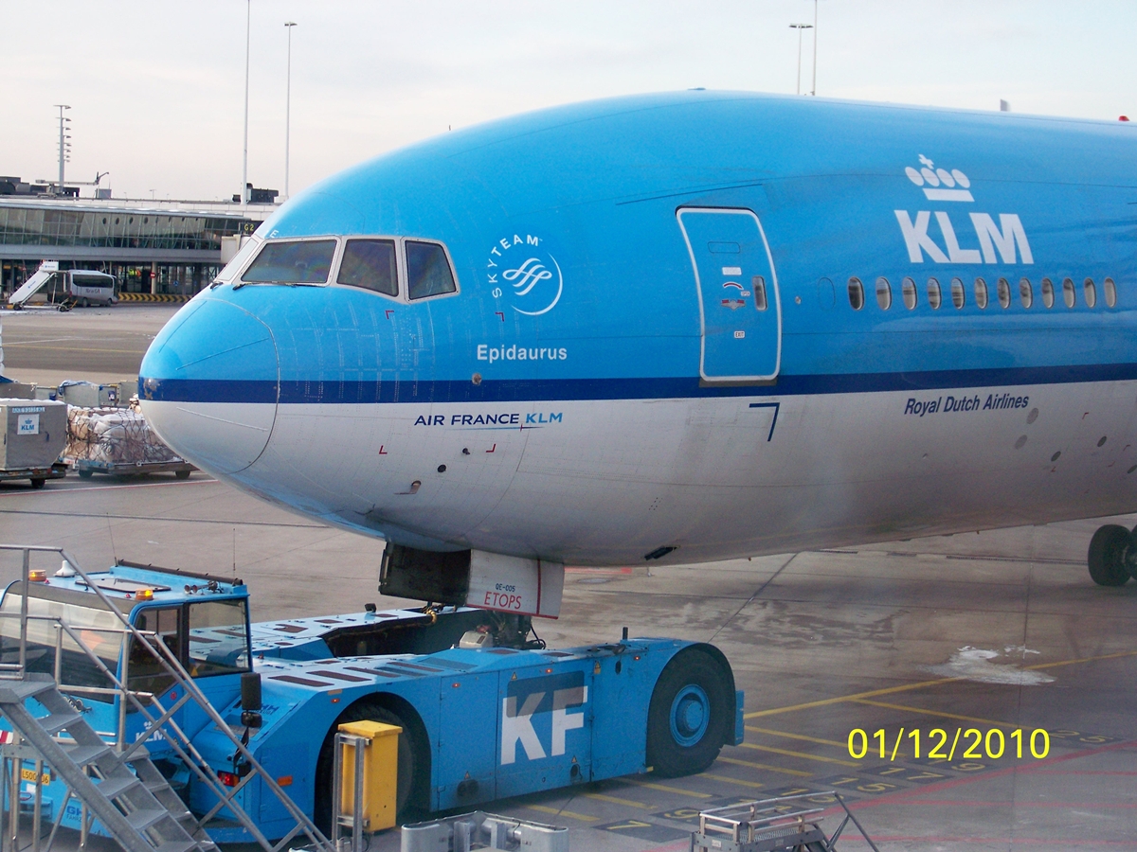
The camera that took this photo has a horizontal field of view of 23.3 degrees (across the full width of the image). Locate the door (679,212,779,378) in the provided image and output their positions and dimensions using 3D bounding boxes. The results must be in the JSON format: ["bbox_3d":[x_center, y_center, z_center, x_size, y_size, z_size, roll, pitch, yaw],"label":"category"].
[{"bbox_3d":[1.923,-1.560,32.124,1.200,1.980,0.240,-2,-5,-40],"label":"door"}]

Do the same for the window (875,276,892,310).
[{"bbox_3d":[3.854,-1.619,33.820,0.060,0.410,0.280,-8,-4,44],"label":"window"}]

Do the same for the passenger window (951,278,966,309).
[{"bbox_3d":[4.929,-1.681,34.973,0.060,0.410,0.280,-8,-3,42],"label":"passenger window"}]

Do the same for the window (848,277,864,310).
[{"bbox_3d":[3.476,-1.600,33.443,0.280,0.410,0.060,-3,-4,-44],"label":"window"}]

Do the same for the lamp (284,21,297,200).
[{"bbox_3d":[-28.613,-26.904,280.942,1.300,28.480,1.100,1,4,0],"label":"lamp"}]

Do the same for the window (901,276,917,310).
[{"bbox_3d":[4.219,-1.639,34.197,0.060,0.410,0.280,-8,-3,43],"label":"window"}]

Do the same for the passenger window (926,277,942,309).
[{"bbox_3d":[4.574,-1.659,34.577,0.060,0.410,0.280,-8,-3,42],"label":"passenger window"}]

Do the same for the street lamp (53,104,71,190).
[{"bbox_3d":[-68.201,-31.370,370.780,2.200,23.600,1.200,1,4,0],"label":"street lamp"}]

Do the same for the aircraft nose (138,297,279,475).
[{"bbox_3d":[-4.071,-0.405,29.570,2.100,1.960,0.980,5,5,42],"label":"aircraft nose"}]

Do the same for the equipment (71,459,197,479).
[{"bbox_3d":[-11.596,1.093,74.323,2.200,0.520,3.400,5,5,43],"label":"equipment"}]

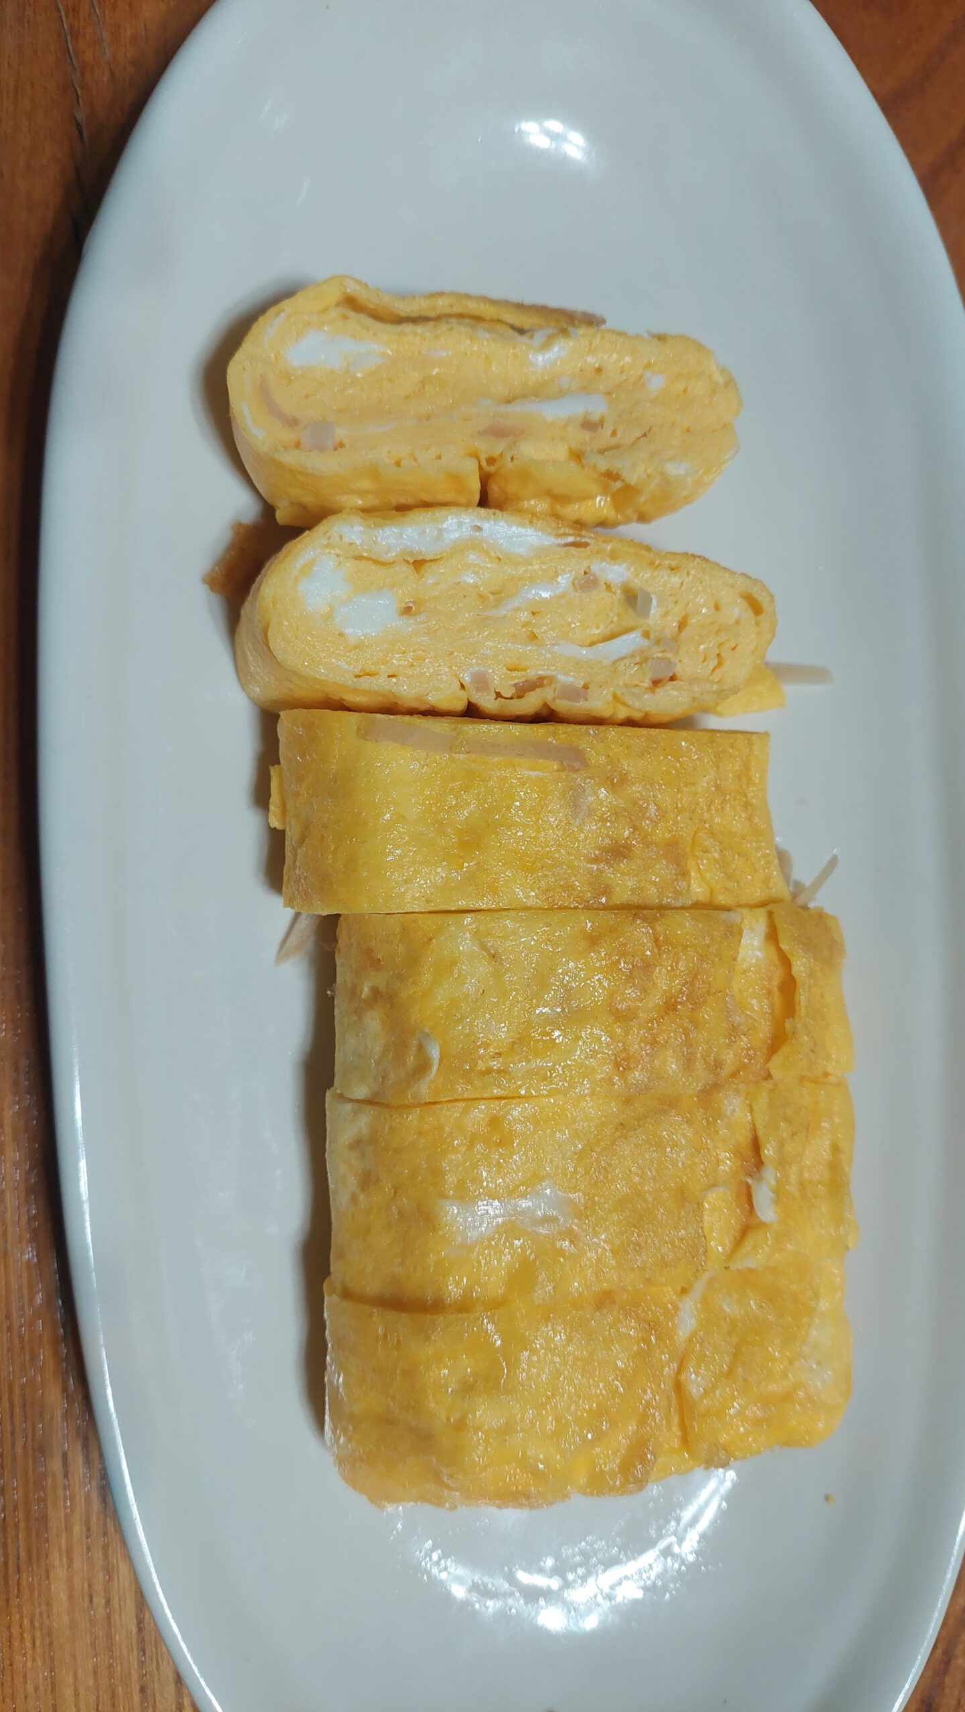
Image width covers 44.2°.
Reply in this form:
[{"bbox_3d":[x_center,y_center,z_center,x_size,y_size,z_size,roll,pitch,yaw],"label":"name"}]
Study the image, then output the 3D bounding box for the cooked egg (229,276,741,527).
[{"bbox_3d":[0.000,-0.078,0.207,0.083,0.030,0.028,7,90,-3],"label":"cooked egg"}]

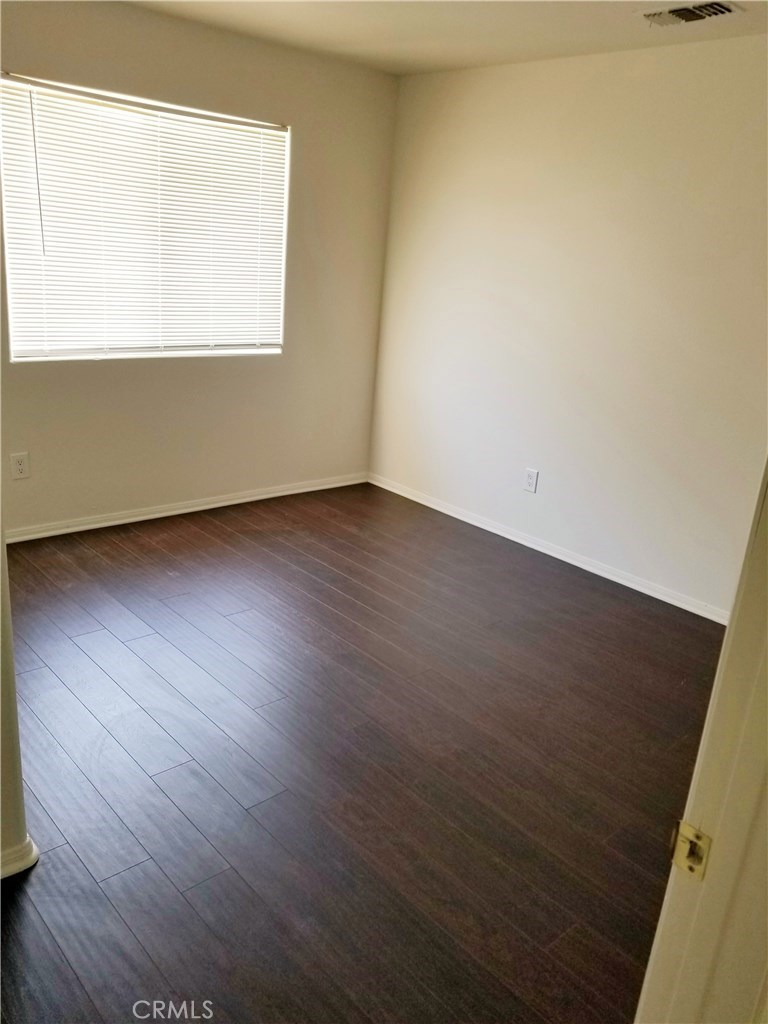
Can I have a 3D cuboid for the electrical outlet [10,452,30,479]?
[{"bbox_3d":[-1.705,-0.216,3.612,0.080,0.122,0.012,-13,25,-41],"label":"electrical outlet"}]

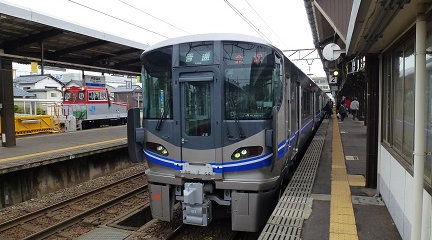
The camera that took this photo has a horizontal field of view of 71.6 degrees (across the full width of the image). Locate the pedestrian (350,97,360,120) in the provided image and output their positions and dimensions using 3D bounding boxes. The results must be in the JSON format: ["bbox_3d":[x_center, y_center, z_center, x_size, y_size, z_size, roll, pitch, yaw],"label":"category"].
[{"bbox_3d":[10.286,-0.834,22.100,0.620,1.730,0.420,1,3,22],"label":"pedestrian"}]

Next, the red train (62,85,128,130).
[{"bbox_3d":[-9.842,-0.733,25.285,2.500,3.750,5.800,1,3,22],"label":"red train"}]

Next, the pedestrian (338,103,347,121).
[{"bbox_3d":[9.138,-0.613,21.600,0.520,1.360,0.420,1,3,22],"label":"pedestrian"}]

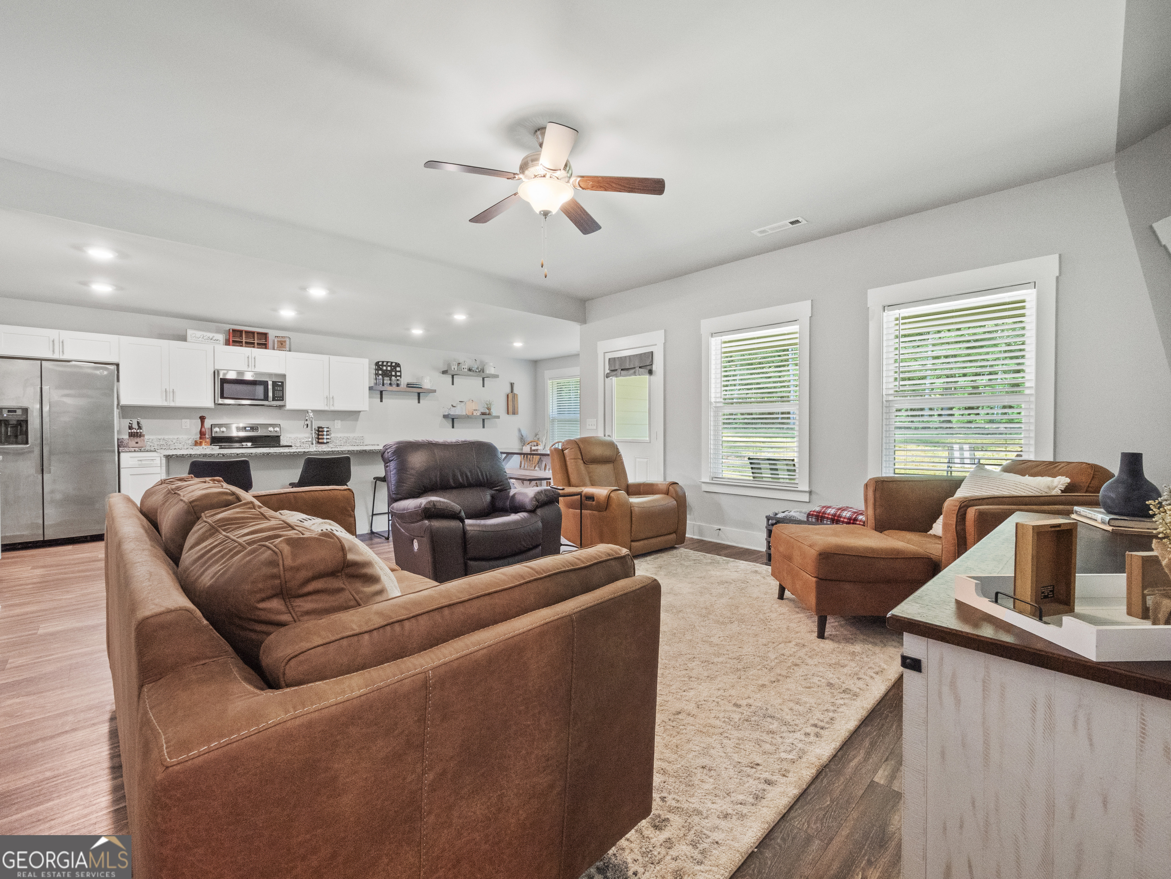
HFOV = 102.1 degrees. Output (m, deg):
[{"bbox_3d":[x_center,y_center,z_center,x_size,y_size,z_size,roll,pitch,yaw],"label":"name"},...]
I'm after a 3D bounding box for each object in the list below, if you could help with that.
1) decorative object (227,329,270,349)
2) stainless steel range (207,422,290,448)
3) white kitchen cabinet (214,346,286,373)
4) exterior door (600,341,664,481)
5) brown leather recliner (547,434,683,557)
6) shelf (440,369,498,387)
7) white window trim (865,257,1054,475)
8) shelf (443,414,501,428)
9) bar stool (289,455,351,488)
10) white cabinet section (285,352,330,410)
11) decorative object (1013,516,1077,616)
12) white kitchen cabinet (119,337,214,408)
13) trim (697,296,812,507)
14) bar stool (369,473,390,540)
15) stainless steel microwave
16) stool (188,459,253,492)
[{"bbox_3d":[-4.437,-1.290,6.253,0.100,0.250,0.421,1,2,45],"label":"decorative object"},{"bbox_3d":[-4.216,0.400,6.014,0.760,1.180,0.700,-2,2,-44],"label":"stainless steel range"},{"bbox_3d":[-4.440,-1.017,6.244,0.325,0.296,0.769,1,2,45],"label":"white kitchen cabinet"},{"bbox_3d":[0.520,-0.040,5.539,0.080,2.080,0.900,-2,2,-44],"label":"exterior door"},{"bbox_3d":[0.307,0.490,4.705,0.880,1.030,1.100,-1,2,-36],"label":"brown leather recliner"},{"bbox_3d":[-2.030,-1.063,8.488,1.040,0.250,0.200,-2,2,-44],"label":"shelf"},{"bbox_3d":[2.605,-0.306,3.381,0.060,1.734,1.065,-2,2,-44],"label":"white window trim"},{"bbox_3d":[-2.023,-0.308,8.515,1.040,0.240,0.200,-2,2,-44],"label":"shelf"},{"bbox_3d":[-2.531,0.588,4.530,0.490,0.865,0.455,1,2,45],"label":"bar stool"},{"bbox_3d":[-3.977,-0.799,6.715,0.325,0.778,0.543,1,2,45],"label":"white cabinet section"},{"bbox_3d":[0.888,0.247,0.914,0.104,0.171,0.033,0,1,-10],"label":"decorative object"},{"bbox_3d":[-5.004,-0.767,5.681,0.325,0.767,0.834,1,2,45],"label":"white kitchen cabinet"},{"bbox_3d":[1.524,-0.327,4.370,1.062,1.699,0.060,1,2,45],"label":"trim"},{"bbox_3d":[-1.979,0.574,5.069,0.440,0.880,0.490,-2,2,-44],"label":"bar stool"},{"bbox_3d":[-4.421,-0.648,6.217,0.400,0.426,0.754,1,2,45],"label":"stainless steel microwave"},{"bbox_3d":[-3.073,0.604,3.979,0.430,0.880,0.490,-2,2,-44],"label":"stool"}]

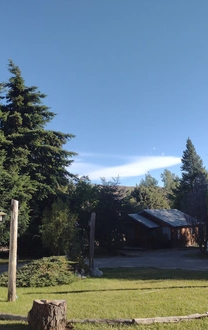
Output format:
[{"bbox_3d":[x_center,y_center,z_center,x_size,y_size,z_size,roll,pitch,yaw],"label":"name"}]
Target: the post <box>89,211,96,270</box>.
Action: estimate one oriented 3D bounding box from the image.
[{"bbox_3d":[-0.485,3.281,14.852,0.190,2.408,0.190,0,-10,0],"label":"post"}]

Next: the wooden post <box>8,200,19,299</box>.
[{"bbox_3d":[-2.180,2.051,8.286,0.170,2.457,0.170,0,-10,0],"label":"wooden post"}]

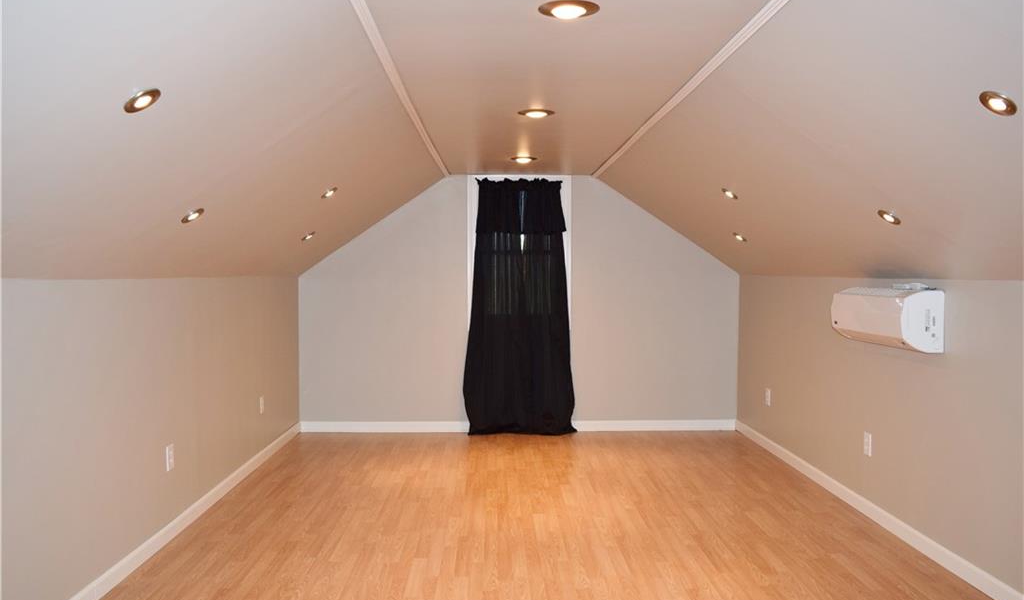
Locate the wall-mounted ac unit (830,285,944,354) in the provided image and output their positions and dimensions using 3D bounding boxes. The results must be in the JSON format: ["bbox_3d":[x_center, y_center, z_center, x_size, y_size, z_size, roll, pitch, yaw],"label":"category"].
[{"bbox_3d":[1.777,0.081,3.677,0.187,0.278,0.691,0,2,-1],"label":"wall-mounted ac unit"}]

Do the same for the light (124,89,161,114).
[{"bbox_3d":[-0.911,-0.487,1.901,0.100,0.025,0.100,-34,2,0],"label":"light"}]

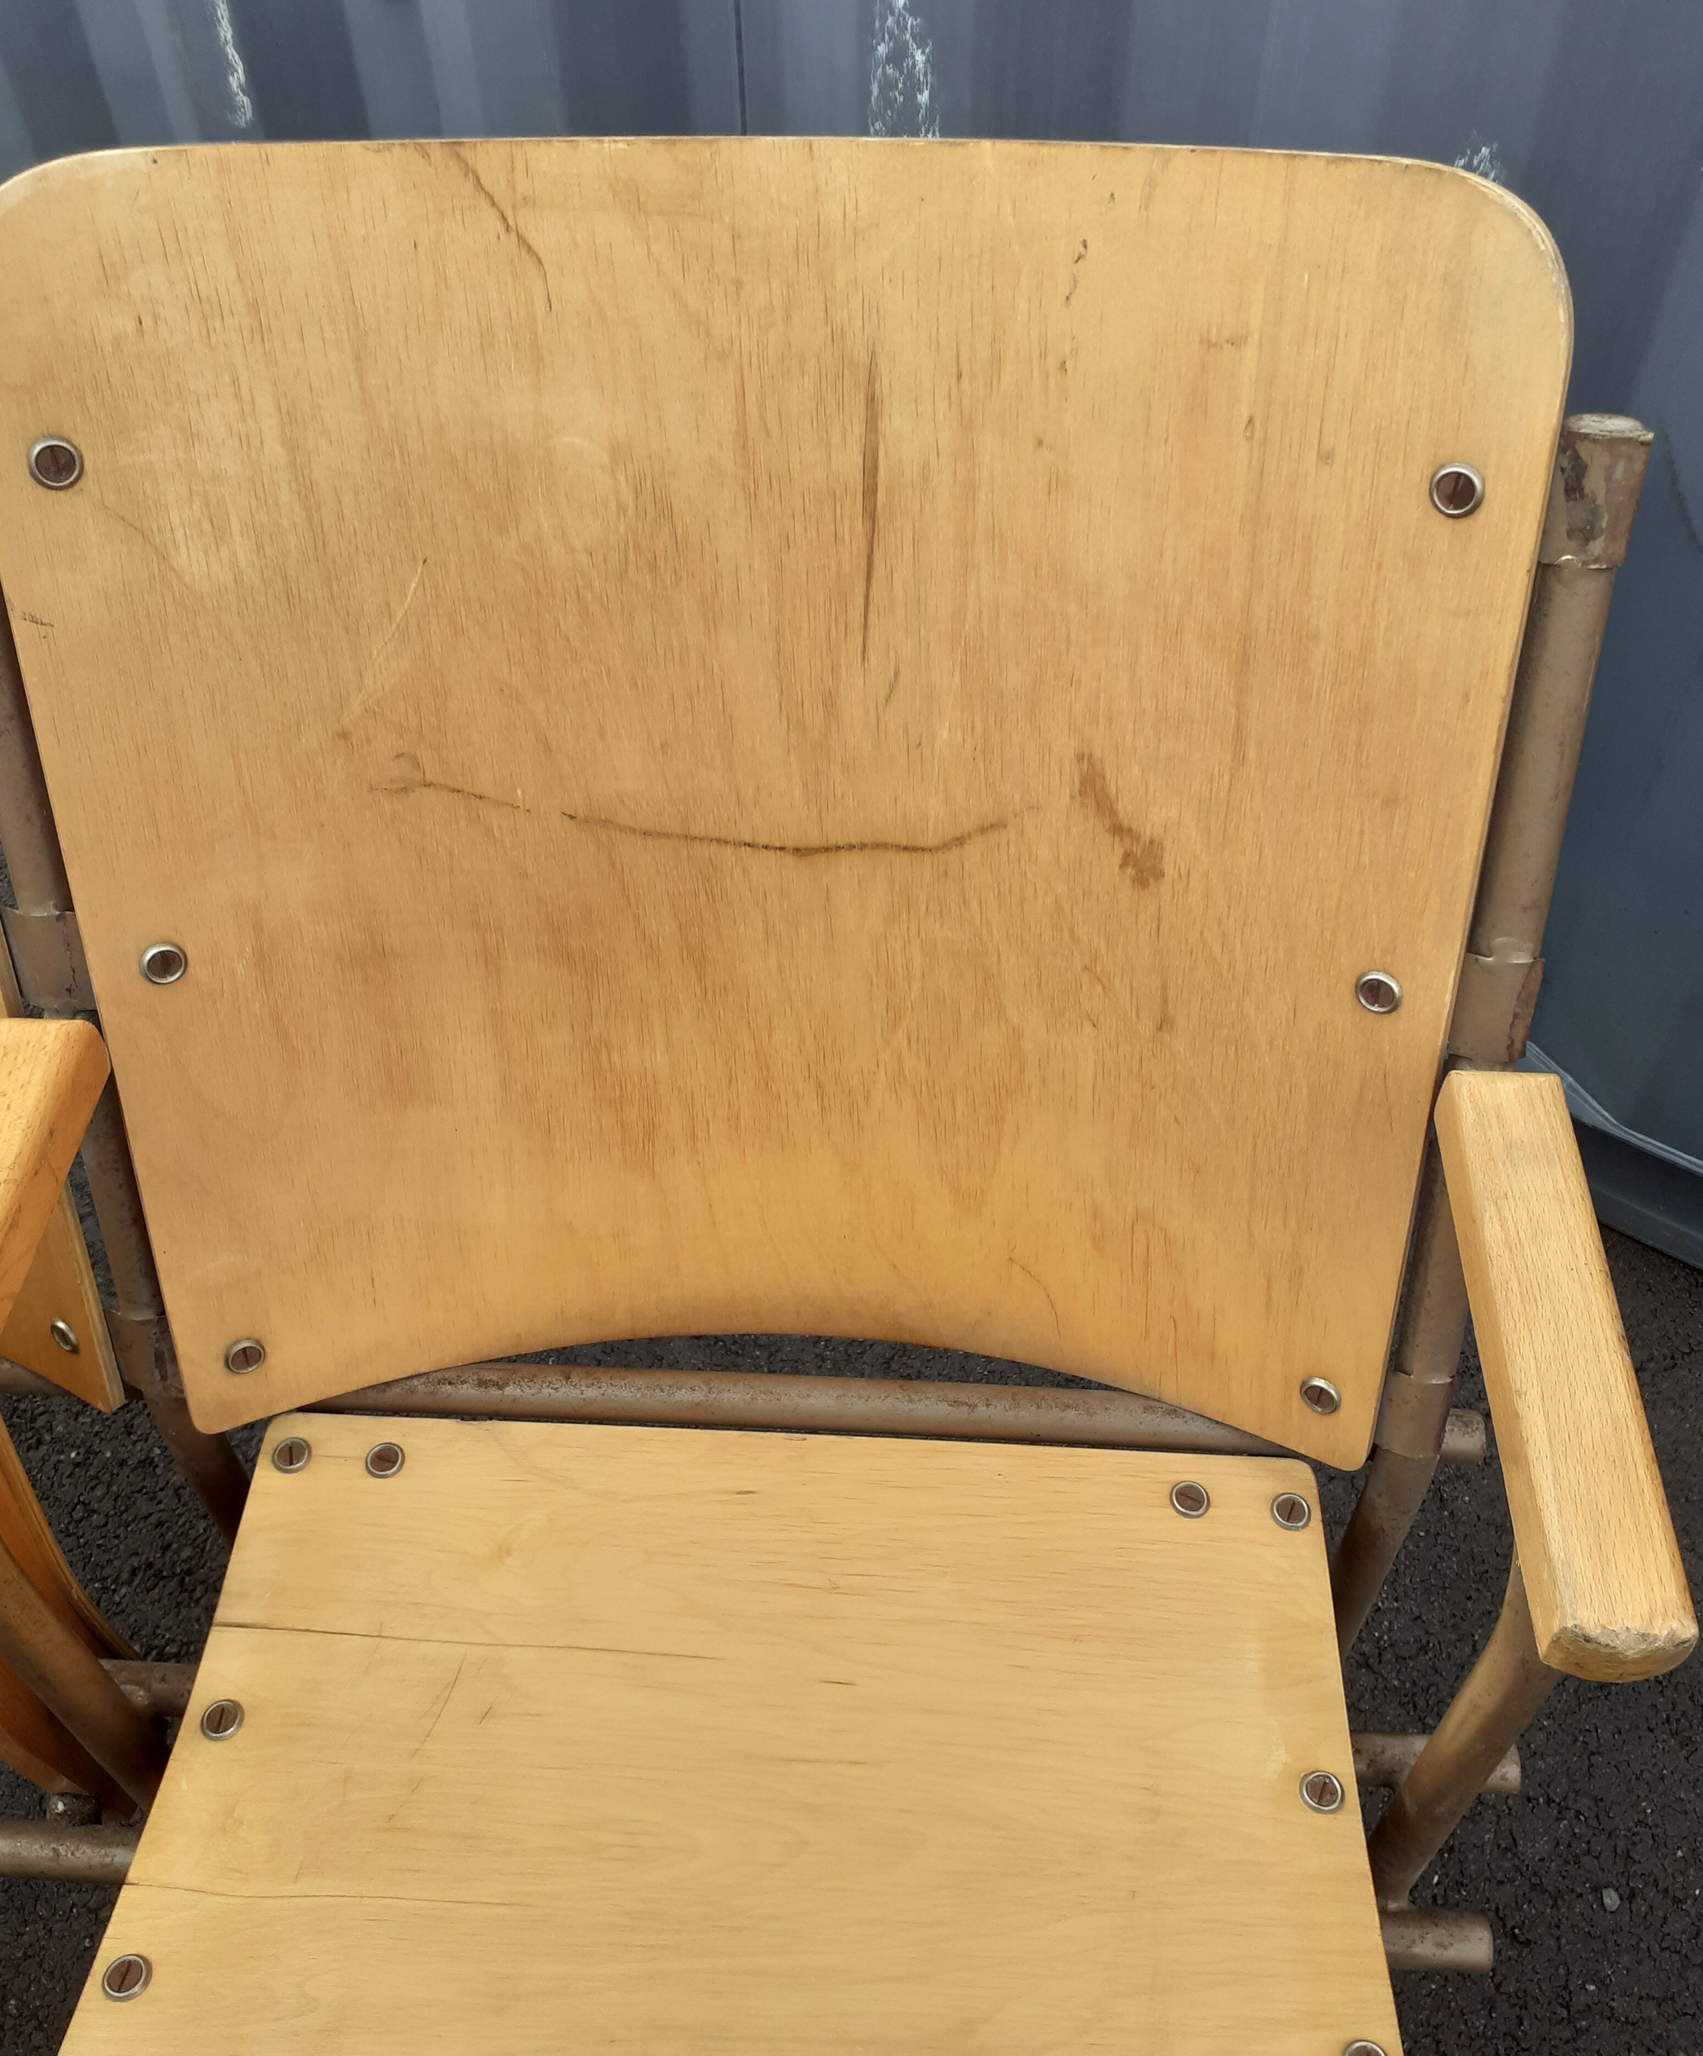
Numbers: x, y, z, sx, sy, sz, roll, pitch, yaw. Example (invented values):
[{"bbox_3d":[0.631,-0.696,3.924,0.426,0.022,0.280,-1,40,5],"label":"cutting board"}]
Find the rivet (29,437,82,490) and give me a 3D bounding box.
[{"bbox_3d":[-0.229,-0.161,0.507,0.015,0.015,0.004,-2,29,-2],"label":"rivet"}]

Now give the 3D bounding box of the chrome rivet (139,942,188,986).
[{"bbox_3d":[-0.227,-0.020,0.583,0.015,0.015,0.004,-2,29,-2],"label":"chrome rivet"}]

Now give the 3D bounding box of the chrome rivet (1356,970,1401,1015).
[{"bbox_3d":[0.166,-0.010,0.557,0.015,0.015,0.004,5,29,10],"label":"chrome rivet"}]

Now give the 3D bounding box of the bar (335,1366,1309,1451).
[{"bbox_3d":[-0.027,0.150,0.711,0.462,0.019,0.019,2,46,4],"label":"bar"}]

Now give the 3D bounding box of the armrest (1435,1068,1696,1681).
[{"bbox_3d":[0.206,0.094,0.522,0.035,0.028,0.188,2,49,4],"label":"armrest"}]

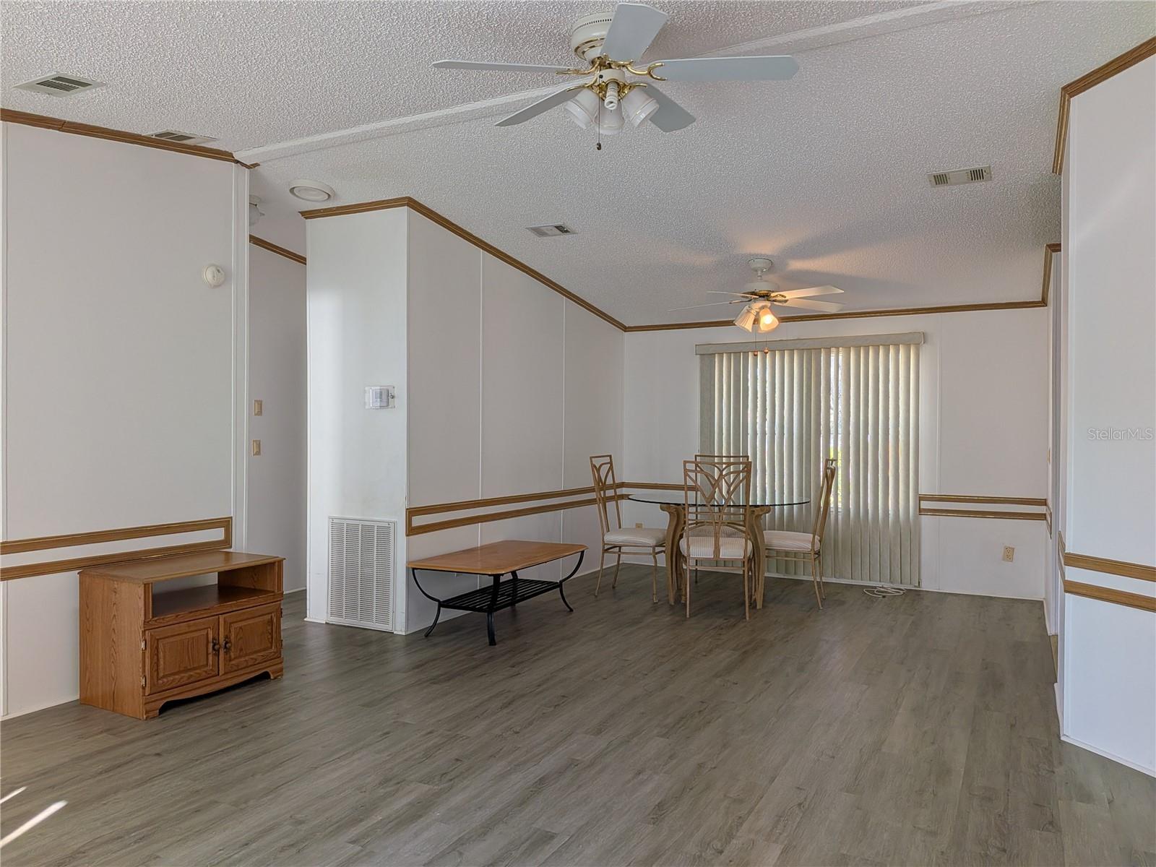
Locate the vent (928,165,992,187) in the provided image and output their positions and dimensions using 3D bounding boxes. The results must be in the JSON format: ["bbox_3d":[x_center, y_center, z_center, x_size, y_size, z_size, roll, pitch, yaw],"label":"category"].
[{"bbox_3d":[1.977,-1.323,4.151,0.290,0.030,0.183,0,-7,27],"label":"vent"}]

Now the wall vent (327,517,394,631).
[{"bbox_3d":[-1.393,0.895,5.142,0.575,0.700,0.030,0,0,27],"label":"wall vent"}]

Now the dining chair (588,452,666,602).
[{"bbox_3d":[0.432,0.712,6.203,0.540,1.069,0.495,0,0,23],"label":"dining chair"}]

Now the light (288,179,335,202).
[{"bbox_3d":[-1.647,-1.504,4.971,0.265,0.045,0.265,4,-7,1],"label":"light"}]

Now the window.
[{"bbox_3d":[1.935,0.206,6.912,1.910,2.060,0.120,0,0,27],"label":"window"}]

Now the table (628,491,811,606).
[{"bbox_3d":[1.067,0.878,6.178,1.370,0.770,1.370,0,0,0],"label":"table"}]

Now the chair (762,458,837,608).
[{"bbox_3d":[1.611,0.718,5.985,0.540,1.069,0.495,0,0,24],"label":"chair"}]

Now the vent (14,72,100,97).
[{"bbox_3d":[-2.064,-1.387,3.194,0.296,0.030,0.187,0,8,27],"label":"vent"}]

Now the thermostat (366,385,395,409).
[{"bbox_3d":[-1.277,-0.232,5.136,0.226,0.143,0.045,0,0,29],"label":"thermostat"}]

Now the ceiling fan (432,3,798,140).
[{"bbox_3d":[0.115,-1.270,2.912,1.300,0.390,1.300,0,6,27],"label":"ceiling fan"}]

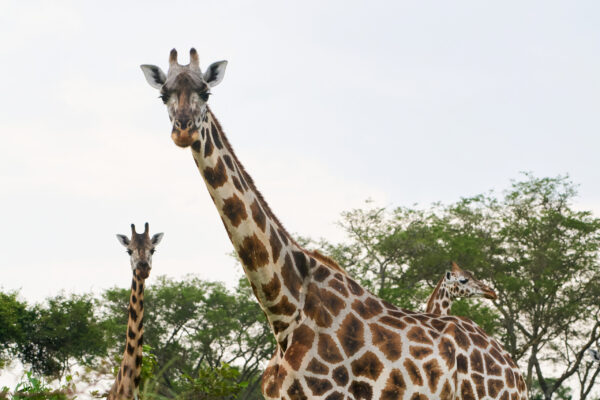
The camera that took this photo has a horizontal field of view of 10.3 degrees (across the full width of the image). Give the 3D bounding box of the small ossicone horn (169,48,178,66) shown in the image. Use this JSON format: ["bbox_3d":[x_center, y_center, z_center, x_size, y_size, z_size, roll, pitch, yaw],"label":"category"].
[{"bbox_3d":[-0.824,-0.928,21.700,0.065,0.125,0.070,0,-4,0],"label":"small ossicone horn"}]

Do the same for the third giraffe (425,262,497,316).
[{"bbox_3d":[0.954,2.361,34.000,2.100,3.400,0.600,0,-4,0],"label":"third giraffe"}]

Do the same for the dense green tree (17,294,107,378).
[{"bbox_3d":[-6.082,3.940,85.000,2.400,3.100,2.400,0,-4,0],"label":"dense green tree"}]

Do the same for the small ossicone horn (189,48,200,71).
[{"bbox_3d":[-0.687,-0.915,21.700,0.075,0.140,0.075,0,-4,0],"label":"small ossicone horn"}]

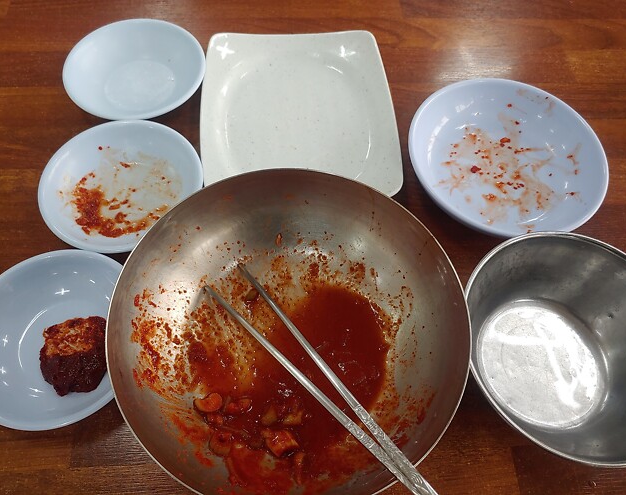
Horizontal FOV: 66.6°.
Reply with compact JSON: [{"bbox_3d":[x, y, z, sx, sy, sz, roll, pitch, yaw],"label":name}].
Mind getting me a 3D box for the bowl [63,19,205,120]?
[{"bbox_3d":[-0.158,-0.154,0.435,0.123,0.028,0.123,1,64,-3],"label":"bowl"}]

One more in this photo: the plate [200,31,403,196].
[{"bbox_3d":[-0.014,-0.118,0.428,0.167,0.024,0.182,-3,64,-5],"label":"plate"}]

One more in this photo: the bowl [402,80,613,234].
[{"bbox_3d":[0.159,-0.070,0.408,0.164,0.037,0.164,1,64,-3],"label":"bowl"}]

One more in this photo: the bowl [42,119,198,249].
[{"bbox_3d":[-0.149,-0.045,0.382,0.123,0.028,0.123,1,64,-3],"label":"bowl"}]

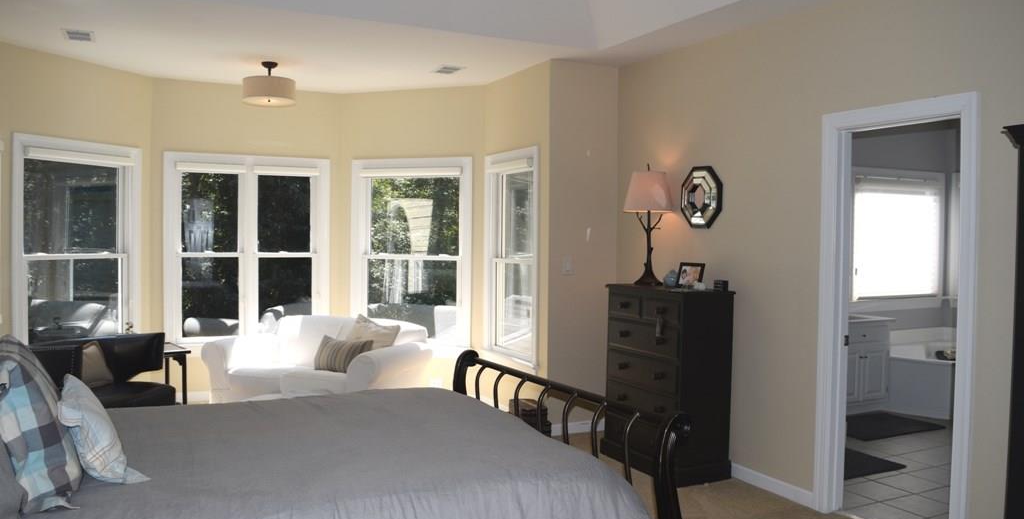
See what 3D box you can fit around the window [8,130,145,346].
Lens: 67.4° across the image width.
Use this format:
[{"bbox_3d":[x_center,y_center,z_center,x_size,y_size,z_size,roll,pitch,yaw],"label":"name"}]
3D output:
[{"bbox_3d":[-3.242,-0.061,5.779,0.120,1.627,1.072,1,2,21],"label":"window"}]

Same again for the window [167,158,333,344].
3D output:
[{"bbox_3d":[-2.284,-0.084,6.719,1.362,1.627,0.120,0,2,-25],"label":"window"}]

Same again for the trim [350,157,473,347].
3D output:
[{"bbox_3d":[-0.887,-0.071,6.805,1.172,1.627,0.120,1,2,20],"label":"trim"}]

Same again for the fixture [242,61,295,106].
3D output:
[{"bbox_3d":[-1.795,-1.310,5.686,0.400,0.294,0.400,1,2,0],"label":"fixture"}]

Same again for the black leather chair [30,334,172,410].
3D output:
[{"bbox_3d":[-2.670,0.893,4.996,0.730,0.770,0.770,1,2,13],"label":"black leather chair"}]

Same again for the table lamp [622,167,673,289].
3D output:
[{"bbox_3d":[0.921,-0.229,5.135,0.310,0.809,0.260,1,2,14],"label":"table lamp"}]

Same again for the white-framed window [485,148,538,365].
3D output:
[{"bbox_3d":[0.004,-0.036,6.116,0.120,1.627,0.943,0,2,-26],"label":"white-framed window"}]

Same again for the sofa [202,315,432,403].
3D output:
[{"bbox_3d":[-1.494,0.863,5.935,1.520,0.790,0.880,1,2,20],"label":"sofa"}]

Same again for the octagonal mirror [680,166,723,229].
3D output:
[{"bbox_3d":[1.194,-0.397,4.922,0.045,0.395,0.380,0,2,-29],"label":"octagonal mirror"}]

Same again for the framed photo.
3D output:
[{"bbox_3d":[1.169,0.110,4.970,0.030,0.155,0.195,20,-10,-35],"label":"framed photo"}]

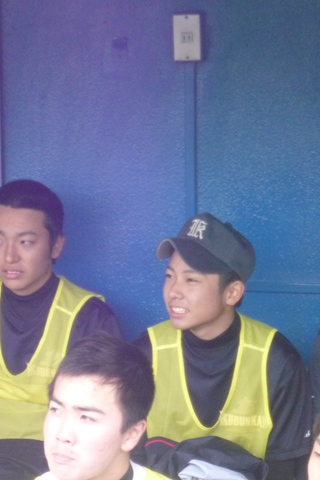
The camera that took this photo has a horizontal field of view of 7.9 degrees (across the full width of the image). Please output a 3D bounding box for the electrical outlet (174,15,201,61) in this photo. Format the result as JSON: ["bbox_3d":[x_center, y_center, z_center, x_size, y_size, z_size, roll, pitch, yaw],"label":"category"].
[{"bbox_3d":[0.069,-0.511,5.818,0.067,0.116,0.037,-1,12,4],"label":"electrical outlet"}]

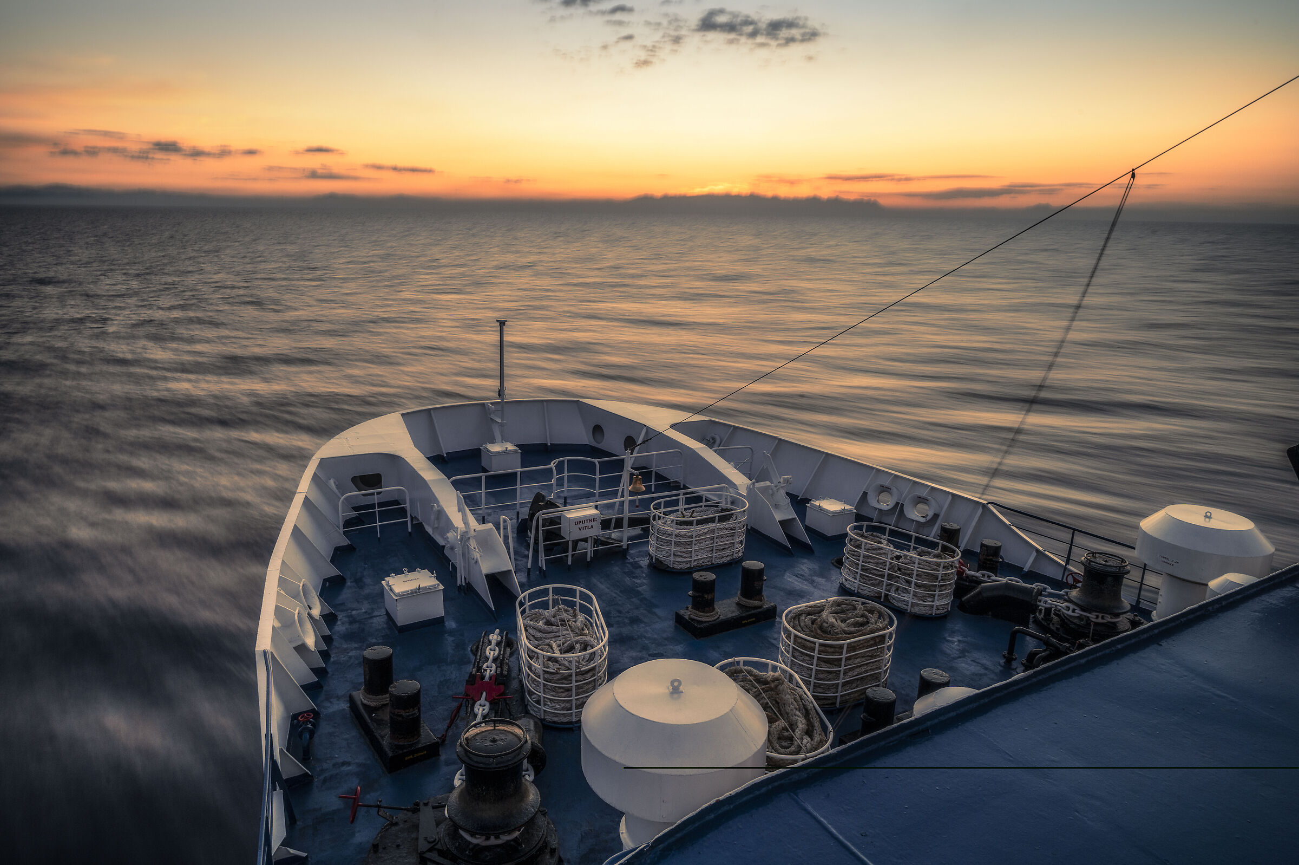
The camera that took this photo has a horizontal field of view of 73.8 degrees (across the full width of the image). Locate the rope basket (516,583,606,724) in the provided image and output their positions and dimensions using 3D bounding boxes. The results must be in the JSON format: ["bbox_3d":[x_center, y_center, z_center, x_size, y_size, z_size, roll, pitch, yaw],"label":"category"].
[{"bbox_3d":[-1.153,2.858,11.298,1.052,0.960,1.893,-1,16,-13],"label":"rope basket"}]

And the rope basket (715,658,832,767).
[{"bbox_3d":[1.284,3.435,9.635,1.060,0.960,1.908,-1,16,-12],"label":"rope basket"}]

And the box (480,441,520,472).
[{"bbox_3d":[-3.338,0.601,19.529,0.711,0.635,0.711,-6,18,-29],"label":"box"}]

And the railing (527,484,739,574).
[{"bbox_3d":[-0.198,1.681,15.233,4.026,1.162,0.140,-6,18,-26],"label":"railing"}]

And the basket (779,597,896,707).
[{"bbox_3d":[2.507,2.934,11.593,1.592,0.960,1.048,-5,18,-26],"label":"basket"}]

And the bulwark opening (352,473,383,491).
[{"bbox_3d":[-5.528,1.015,16.912,0.591,0.432,0.127,-8,19,-33],"label":"bulwark opening"}]

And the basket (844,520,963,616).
[{"bbox_3d":[4.111,2.241,14.290,1.886,0.960,0.993,14,19,35],"label":"basket"}]

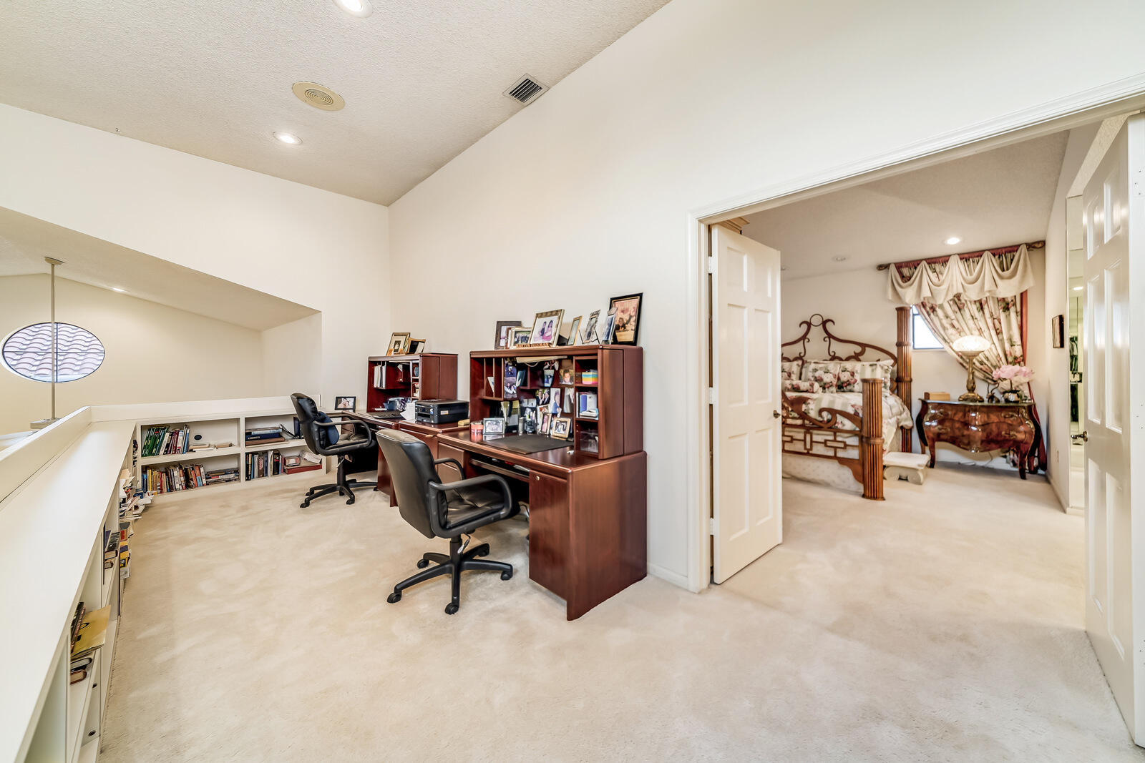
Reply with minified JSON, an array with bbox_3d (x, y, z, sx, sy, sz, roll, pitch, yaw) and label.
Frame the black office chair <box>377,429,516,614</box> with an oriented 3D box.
[{"bbox_3d":[-0.720,0.710,2.226,0.680,0.910,0.640,-1,2,-30],"label":"black office chair"}]

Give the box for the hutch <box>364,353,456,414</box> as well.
[{"bbox_3d":[-1.825,0.048,4.257,1.460,0.640,0.340,2,2,45],"label":"hutch"}]

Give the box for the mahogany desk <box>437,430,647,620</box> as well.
[{"bbox_3d":[-0.281,0.779,2.586,0.615,0.740,1.410,-2,2,-44],"label":"mahogany desk"}]

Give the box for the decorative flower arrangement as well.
[{"bbox_3d":[4.938,0.027,4.287,0.300,0.430,0.320,-2,2,-43],"label":"decorative flower arrangement"}]

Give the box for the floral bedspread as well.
[{"bbox_3d":[2.831,0.359,4.904,1.650,0.500,2.100,-2,2,-43],"label":"floral bedspread"}]

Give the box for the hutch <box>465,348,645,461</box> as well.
[{"bbox_3d":[-0.206,0.094,2.709,0.335,0.630,1.400,-2,2,-44],"label":"hutch"}]

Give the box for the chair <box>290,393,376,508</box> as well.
[{"bbox_3d":[-2.258,0.613,3.658,0.660,1.000,0.620,-1,2,-30],"label":"chair"}]

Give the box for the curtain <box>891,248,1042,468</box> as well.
[{"bbox_3d":[4.754,-0.259,4.708,0.230,2.480,1.310,-2,2,-43],"label":"curtain"}]

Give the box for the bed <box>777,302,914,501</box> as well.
[{"bbox_3d":[2.900,0.040,4.990,2.270,2.010,2.150,-2,2,-43],"label":"bed"}]

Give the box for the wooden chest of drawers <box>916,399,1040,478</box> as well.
[{"bbox_3d":[4.758,0.648,4.534,0.490,0.820,0.990,-2,2,-43],"label":"wooden chest of drawers"}]

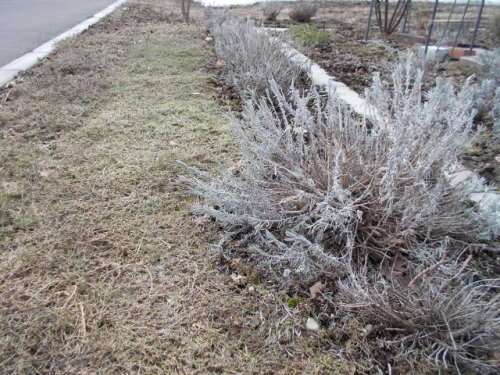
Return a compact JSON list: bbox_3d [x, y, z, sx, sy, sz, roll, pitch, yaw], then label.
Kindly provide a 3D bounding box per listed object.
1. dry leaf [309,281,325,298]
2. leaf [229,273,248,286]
[{"bbox_3d":[0.248,0.377,1.543,0.064,0.026,0.070,0,28,0],"label":"dry leaf"},{"bbox_3d":[-0.043,0.350,1.600,0.073,0.020,0.052,0,28,0],"label":"leaf"}]

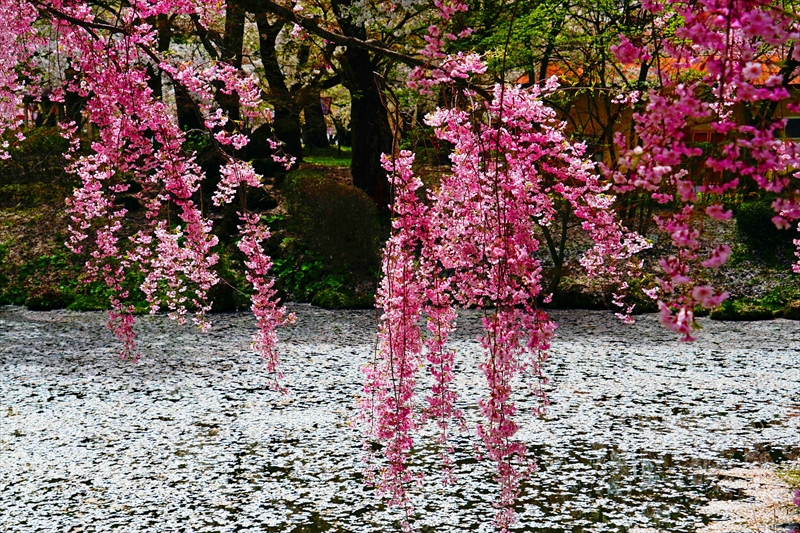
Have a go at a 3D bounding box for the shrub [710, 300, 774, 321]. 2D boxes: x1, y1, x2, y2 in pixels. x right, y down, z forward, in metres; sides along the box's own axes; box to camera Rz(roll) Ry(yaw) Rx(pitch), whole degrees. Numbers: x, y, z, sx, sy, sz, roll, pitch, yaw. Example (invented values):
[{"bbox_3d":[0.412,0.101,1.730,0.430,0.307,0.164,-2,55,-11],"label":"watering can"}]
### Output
[{"bbox_3d":[4.680,0.610,17.600,0.840,0.240,0.500,1,5,14],"label":"shrub"}]

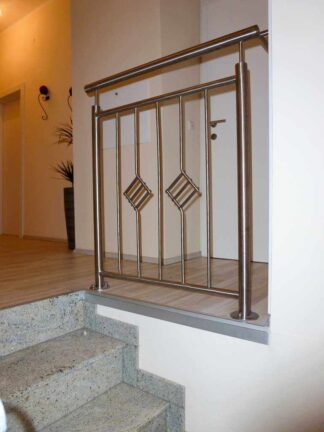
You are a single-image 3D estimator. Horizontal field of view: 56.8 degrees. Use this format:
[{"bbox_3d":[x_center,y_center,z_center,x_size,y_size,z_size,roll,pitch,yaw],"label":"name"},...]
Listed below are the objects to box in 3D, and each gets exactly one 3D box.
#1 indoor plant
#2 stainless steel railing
[{"bbox_3d":[-0.890,-0.325,3.001,0.400,1.290,0.400,-1,2,0],"label":"indoor plant"},{"bbox_3d":[-0.004,-0.144,1.245,0.882,1.000,0.100,0,2,34],"label":"stainless steel railing"}]

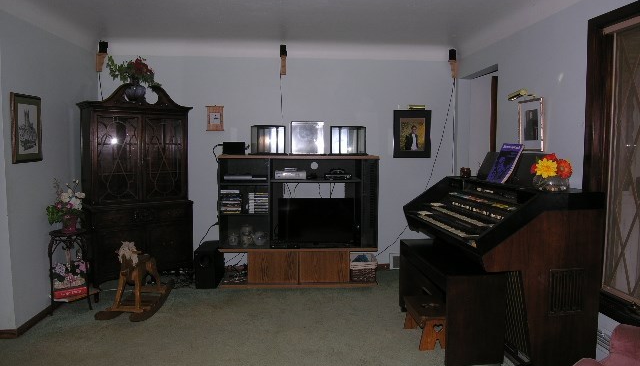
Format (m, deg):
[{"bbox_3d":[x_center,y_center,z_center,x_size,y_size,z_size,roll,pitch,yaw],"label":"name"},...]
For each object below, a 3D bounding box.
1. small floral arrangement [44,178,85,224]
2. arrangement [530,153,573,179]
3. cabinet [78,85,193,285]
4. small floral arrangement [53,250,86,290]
[{"bbox_3d":[-2.085,0.157,3.668,0.280,0.375,0.260,0,5,-5],"label":"small floral arrangement"},{"bbox_3d":[1.407,-0.100,2.698,0.225,0.155,0.170,0,6,-4],"label":"arrangement"},{"bbox_3d":[-1.851,0.008,4.525,1.030,1.970,0.470,-3,7,-32],"label":"cabinet"},{"bbox_3d":[-2.089,0.724,3.708,0.250,0.345,0.220,0,5,-5],"label":"small floral arrangement"}]

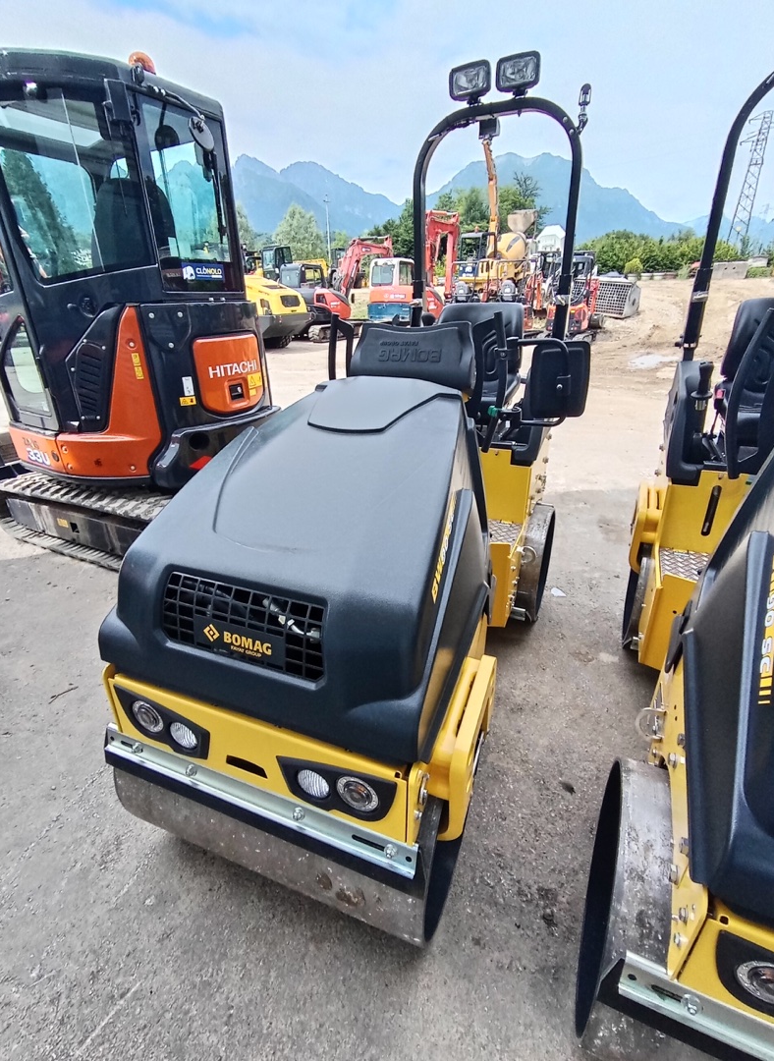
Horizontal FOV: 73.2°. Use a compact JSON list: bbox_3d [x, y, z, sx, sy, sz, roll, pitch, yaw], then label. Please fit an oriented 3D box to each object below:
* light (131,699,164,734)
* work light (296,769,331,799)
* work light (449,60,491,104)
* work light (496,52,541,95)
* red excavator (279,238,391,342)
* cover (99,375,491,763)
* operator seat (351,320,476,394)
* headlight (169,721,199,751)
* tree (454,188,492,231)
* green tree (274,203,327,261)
[{"bbox_3d":[-0.584,0.455,1.299,0.094,0.094,0.050,10,26,20],"label":"light"},{"bbox_3d":[-0.154,0.549,1.153,0.080,0.080,0.045,10,26,20],"label":"work light"},{"bbox_3d":[0.358,-1.878,2.192,0.162,0.130,0.085,10,29,20],"label":"work light"},{"bbox_3d":[0.526,-1.820,2.077,0.170,0.118,0.080,14,38,28],"label":"work light"},{"bbox_3d":[-1.560,-9.240,19.748,2.100,3.450,5.100,22,33,39],"label":"red excavator"},{"bbox_3d":[-0.152,-0.036,1.296,0.790,0.560,0.800,10,29,20],"label":"cover"},{"bbox_3d":[0.080,-0.556,1.680,0.430,0.200,0.170,10,29,20],"label":"operator seat"},{"bbox_3d":[-0.472,0.475,1.240,0.086,0.088,0.045,10,29,20],"label":"headlight"},{"bbox_3d":[6.805,-23.414,43.753,4.200,8.800,4.200,0,25,0],"label":"tree"},{"bbox_3d":[-8.666,-27.649,52.628,5.600,9.500,5.600,0,25,0],"label":"green tree"}]

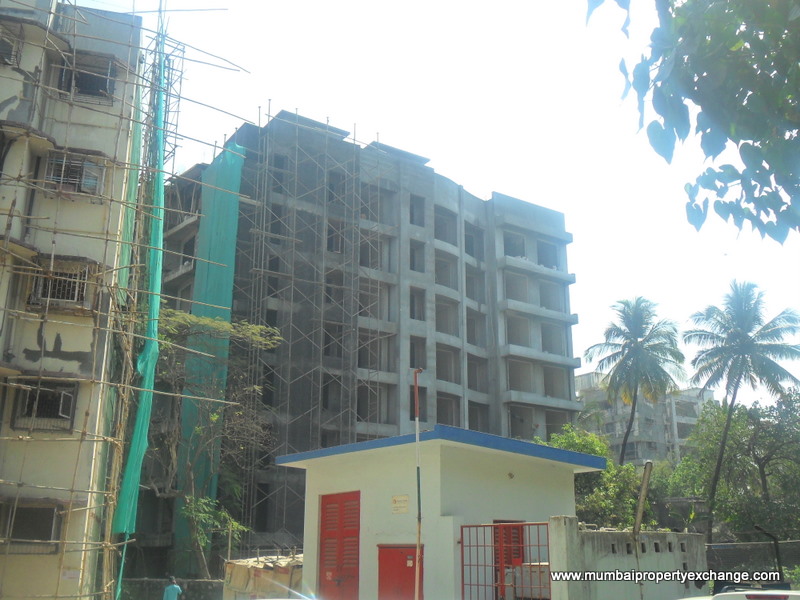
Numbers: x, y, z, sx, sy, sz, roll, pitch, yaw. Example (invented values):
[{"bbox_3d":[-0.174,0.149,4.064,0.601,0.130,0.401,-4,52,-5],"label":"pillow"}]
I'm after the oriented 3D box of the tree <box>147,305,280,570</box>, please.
[{"bbox_3d":[-6.360,5.206,27.426,4.450,10.080,4.450,4,-17,-12],"label":"tree"}]

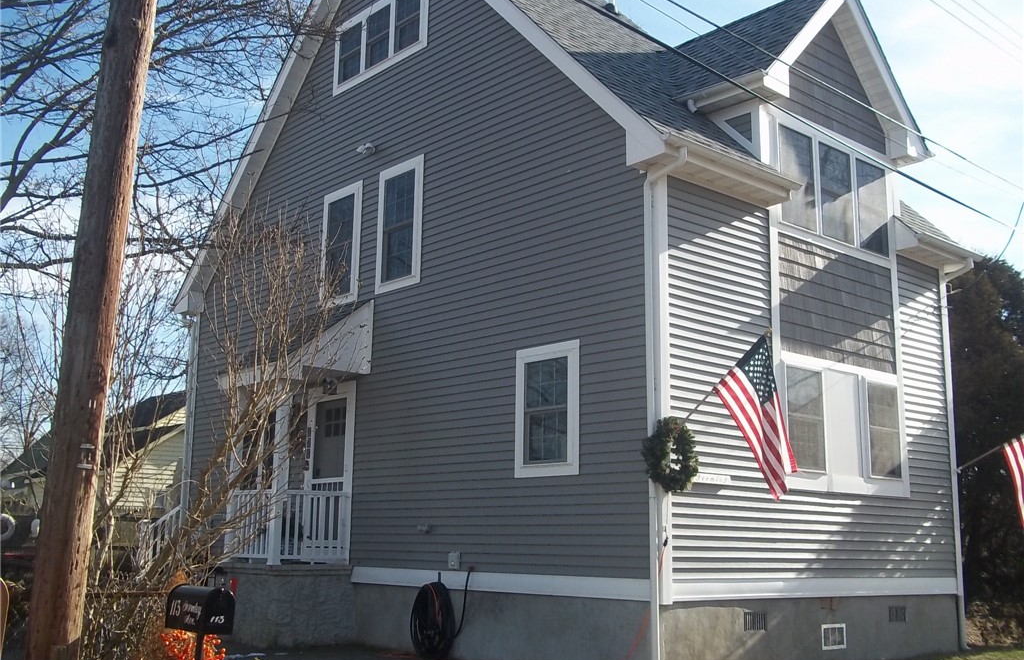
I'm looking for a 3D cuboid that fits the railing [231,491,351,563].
[{"bbox_3d":[-2.890,2.571,13.865,1.090,0.895,1.170,11,-15,-40],"label":"railing"}]

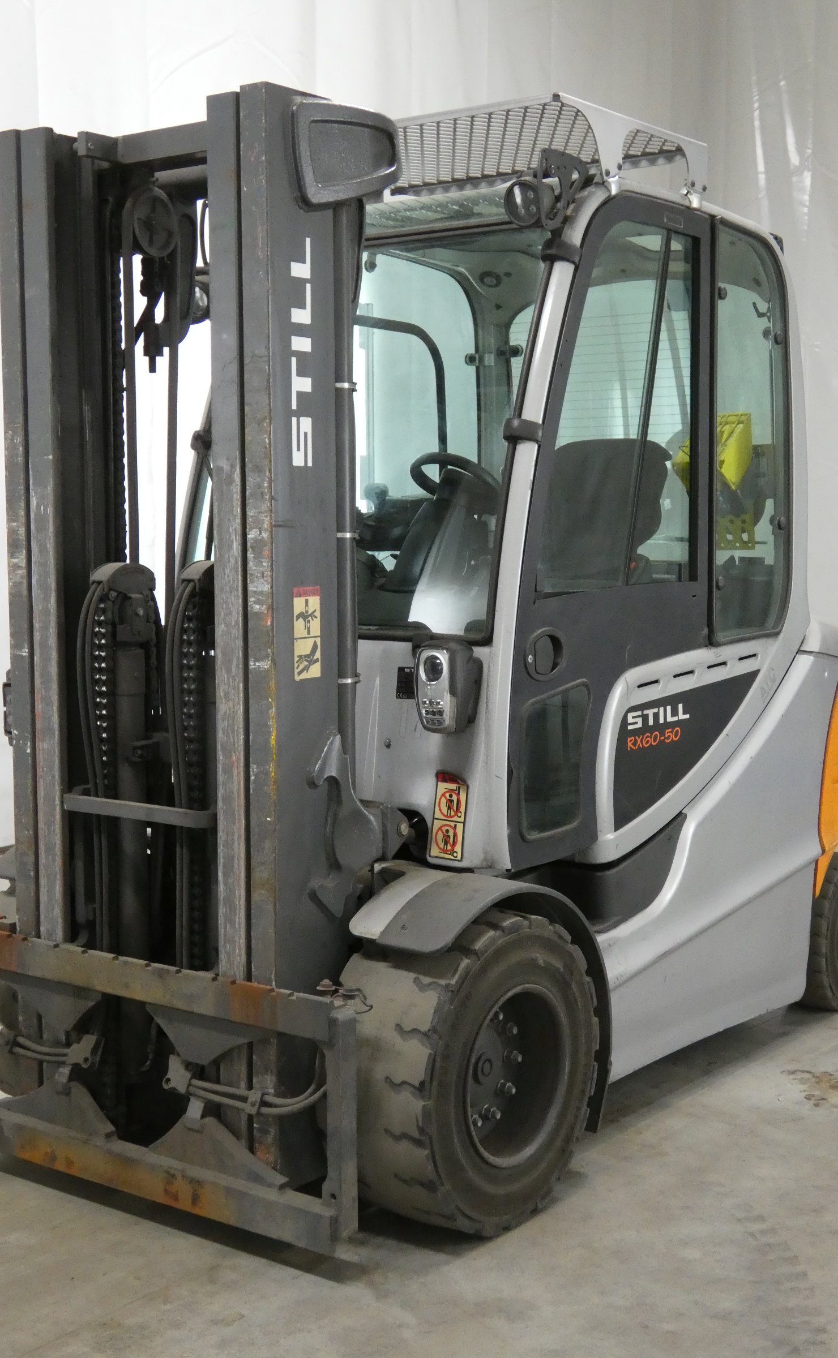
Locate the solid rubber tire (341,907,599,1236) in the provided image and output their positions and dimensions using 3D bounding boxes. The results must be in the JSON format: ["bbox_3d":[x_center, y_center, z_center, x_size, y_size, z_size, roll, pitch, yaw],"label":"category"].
[{"bbox_3d":[0.098,0.841,3.961,0.296,0.677,0.677,4,7,36],"label":"solid rubber tire"}]

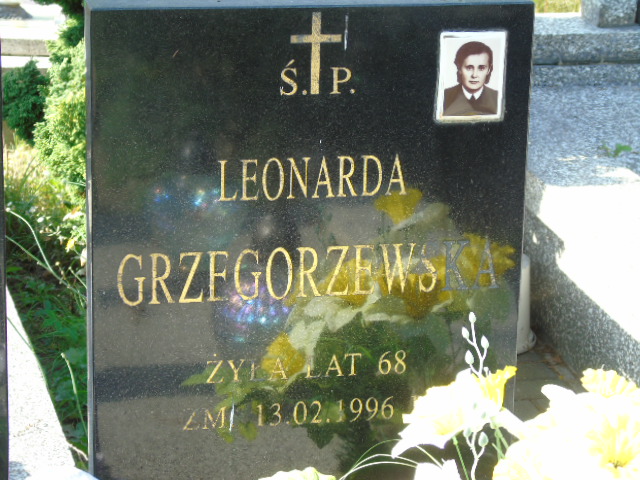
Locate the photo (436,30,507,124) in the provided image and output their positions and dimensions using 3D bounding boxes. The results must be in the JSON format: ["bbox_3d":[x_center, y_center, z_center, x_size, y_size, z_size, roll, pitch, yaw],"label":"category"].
[{"bbox_3d":[0.193,-0.204,2.510,0.090,0.117,0.010,-2,15,-14],"label":"photo"}]

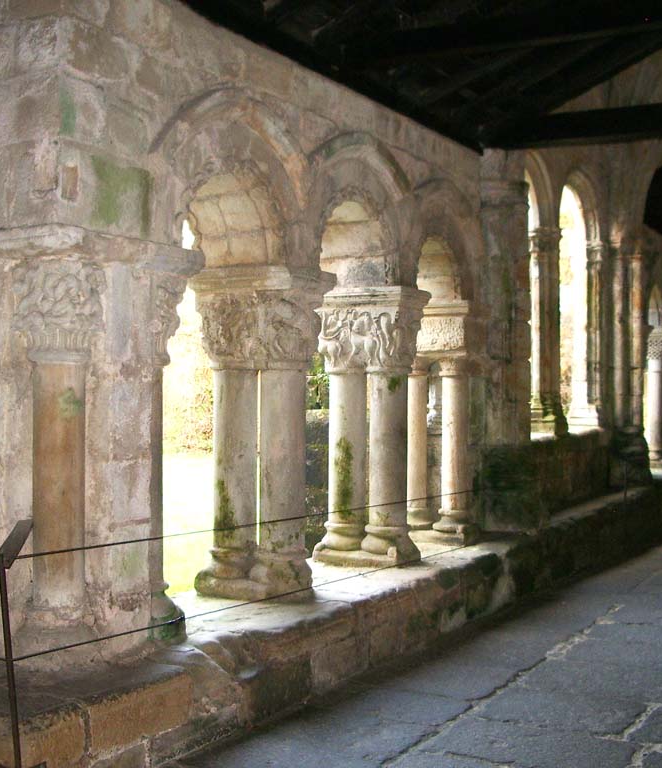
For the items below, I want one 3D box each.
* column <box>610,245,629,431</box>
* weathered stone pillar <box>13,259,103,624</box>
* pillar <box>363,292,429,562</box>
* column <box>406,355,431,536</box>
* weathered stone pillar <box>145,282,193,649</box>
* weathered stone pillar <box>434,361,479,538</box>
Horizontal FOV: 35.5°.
[{"bbox_3d":[3.696,-0.630,13.275,0.194,2.428,0.194,-1,-1,30],"label":"column"},{"bbox_3d":[-1.220,0.257,4.680,0.388,1.632,0.347,0,-1,-15],"label":"weathered stone pillar"},{"bbox_3d":[0.439,0.299,7.351,0.326,1.907,0.316,-1,-1,30],"label":"pillar"},{"bbox_3d":[0.666,0.471,7.879,0.275,1.335,0.275,0,-1,0],"label":"column"},{"bbox_3d":[-0.917,0.341,5.129,0.326,1.785,0.326,-1,-1,30],"label":"weathered stone pillar"},{"bbox_3d":[0.921,0.484,7.723,0.304,1.364,0.294,0,-1,0],"label":"weathered stone pillar"}]

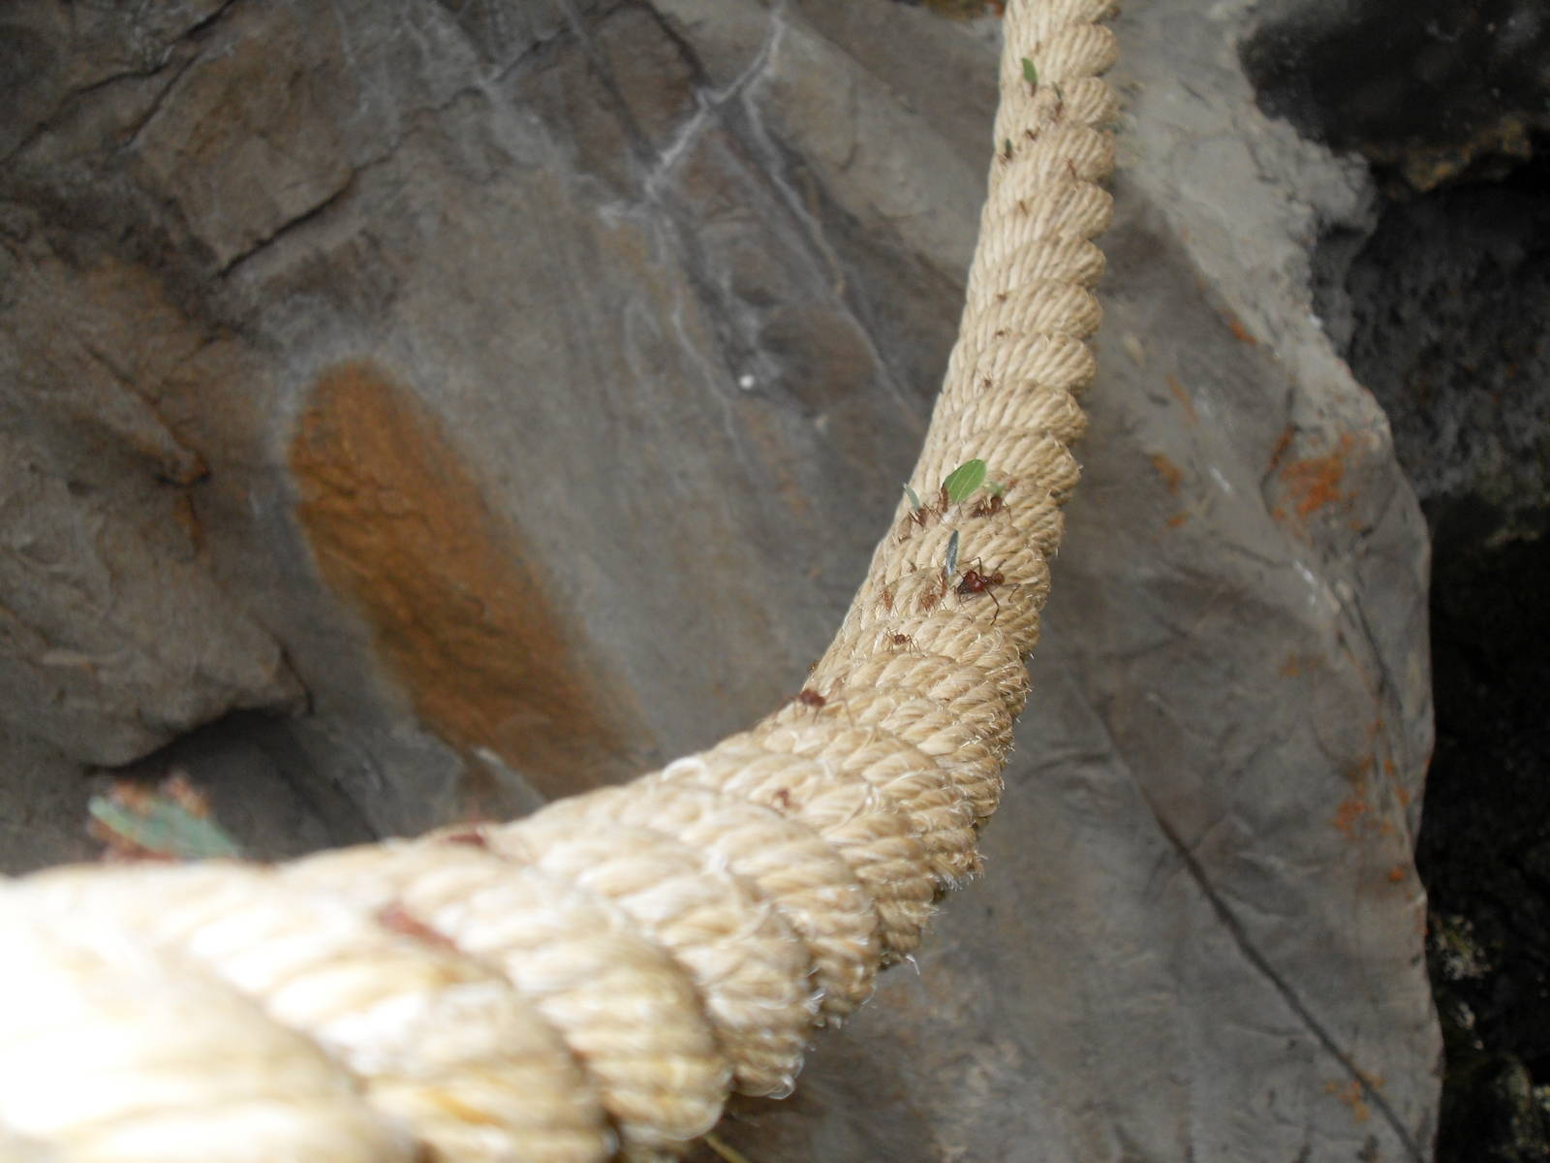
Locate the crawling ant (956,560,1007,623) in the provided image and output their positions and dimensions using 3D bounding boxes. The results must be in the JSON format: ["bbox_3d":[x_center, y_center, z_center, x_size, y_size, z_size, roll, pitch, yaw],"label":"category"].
[{"bbox_3d":[0.051,0.002,0.460,0.013,0.005,0.013,-21,60,-39],"label":"crawling ant"}]

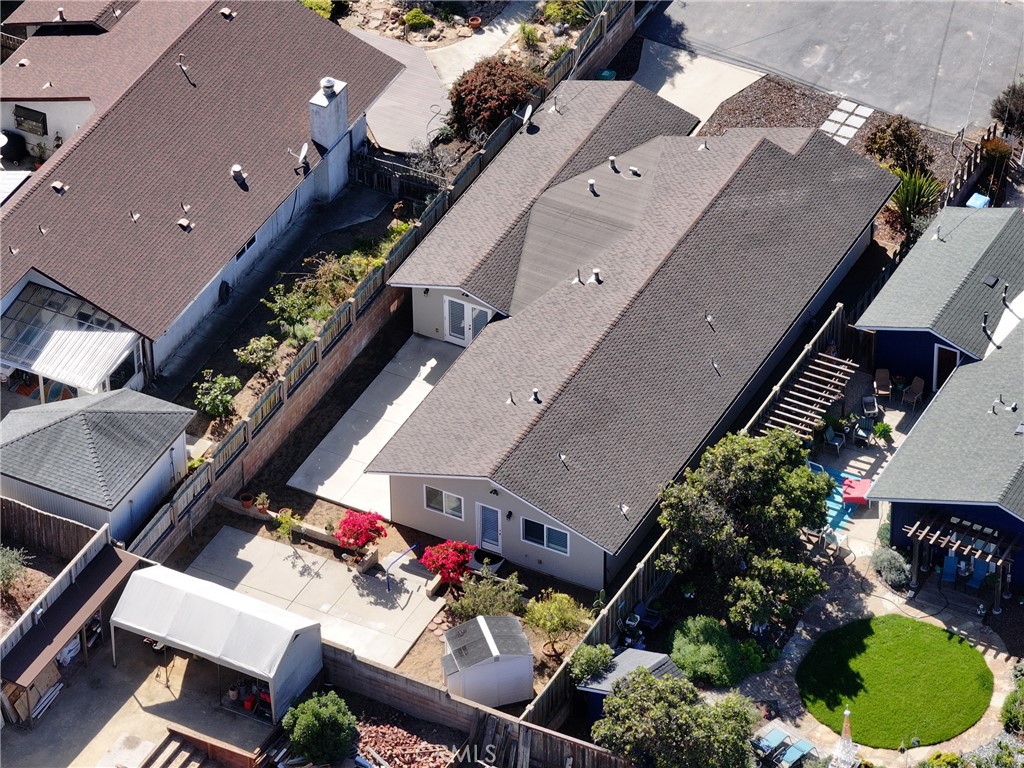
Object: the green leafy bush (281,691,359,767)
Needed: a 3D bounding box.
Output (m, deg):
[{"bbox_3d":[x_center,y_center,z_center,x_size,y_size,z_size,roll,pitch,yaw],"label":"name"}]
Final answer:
[{"bbox_3d":[-6.395,11.471,163.981,2.500,2.450,2.500,-1,39,0],"label":"green leafy bush"}]

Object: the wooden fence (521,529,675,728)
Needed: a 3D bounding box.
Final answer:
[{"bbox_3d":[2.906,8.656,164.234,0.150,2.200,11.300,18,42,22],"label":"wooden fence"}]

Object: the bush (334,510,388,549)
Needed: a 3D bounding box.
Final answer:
[{"bbox_3d":[-5.498,5.468,177.671,1.850,1.750,1.600,0,39,0],"label":"bush"}]

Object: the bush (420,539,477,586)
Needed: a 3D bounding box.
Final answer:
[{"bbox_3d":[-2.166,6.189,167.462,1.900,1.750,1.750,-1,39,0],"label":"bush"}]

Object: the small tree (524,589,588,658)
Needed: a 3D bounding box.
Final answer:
[{"bbox_3d":[1.581,8.398,173.799,2.300,2.100,2.100,0,39,0],"label":"small tree"}]

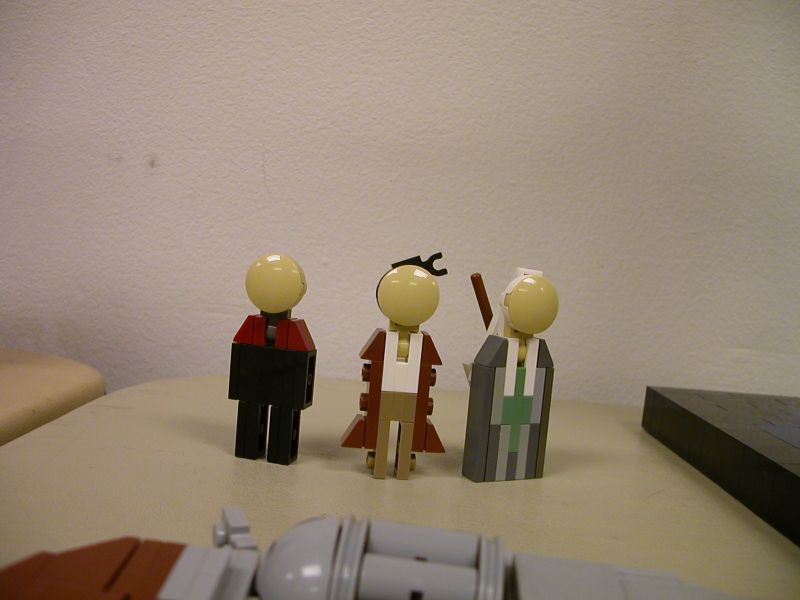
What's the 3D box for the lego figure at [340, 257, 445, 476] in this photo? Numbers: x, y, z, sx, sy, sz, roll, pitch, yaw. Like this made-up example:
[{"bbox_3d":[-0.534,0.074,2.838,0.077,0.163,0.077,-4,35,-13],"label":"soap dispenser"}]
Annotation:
[{"bbox_3d":[0.000,0.018,0.230,0.029,0.061,0.014,4,5,-7],"label":"lego figure"}]

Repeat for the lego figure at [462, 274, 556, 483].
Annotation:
[{"bbox_3d":[0.032,0.021,0.242,0.022,0.060,0.020,3,5,-25],"label":"lego figure"}]

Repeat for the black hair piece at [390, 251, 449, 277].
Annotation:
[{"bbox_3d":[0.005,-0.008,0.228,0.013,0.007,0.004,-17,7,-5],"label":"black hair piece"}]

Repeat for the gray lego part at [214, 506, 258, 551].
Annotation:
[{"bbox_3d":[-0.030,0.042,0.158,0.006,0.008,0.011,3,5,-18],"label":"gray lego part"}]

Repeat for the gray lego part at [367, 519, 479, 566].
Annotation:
[{"bbox_3d":[0.003,0.037,0.124,0.016,0.008,0.008,7,5,2],"label":"gray lego part"}]

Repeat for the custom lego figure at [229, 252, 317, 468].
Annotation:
[{"bbox_3d":[-0.036,0.016,0.237,0.022,0.058,0.014,6,5,13],"label":"custom lego figure"}]

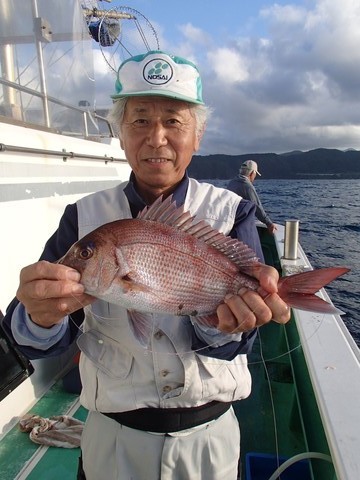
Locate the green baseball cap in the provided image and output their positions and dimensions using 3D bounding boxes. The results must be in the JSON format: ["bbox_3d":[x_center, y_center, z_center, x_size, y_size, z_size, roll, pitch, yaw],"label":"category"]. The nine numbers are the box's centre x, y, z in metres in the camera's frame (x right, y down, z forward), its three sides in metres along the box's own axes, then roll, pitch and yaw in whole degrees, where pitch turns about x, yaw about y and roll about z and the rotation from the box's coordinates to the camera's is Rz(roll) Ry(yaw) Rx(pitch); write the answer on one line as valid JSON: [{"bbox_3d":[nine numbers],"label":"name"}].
[{"bbox_3d":[-0.047,-0.357,0.850,0.190,0.122,0.260,3,17,0],"label":"green baseball cap"}]

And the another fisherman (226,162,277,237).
[{"bbox_3d":[0.802,-0.112,4.588,0.580,1.620,0.520,8,12,41],"label":"another fisherman"}]

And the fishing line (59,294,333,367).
[{"bbox_3d":[0.023,0.123,0.540,0.355,0.098,0.080,0,9,0],"label":"fishing line"}]

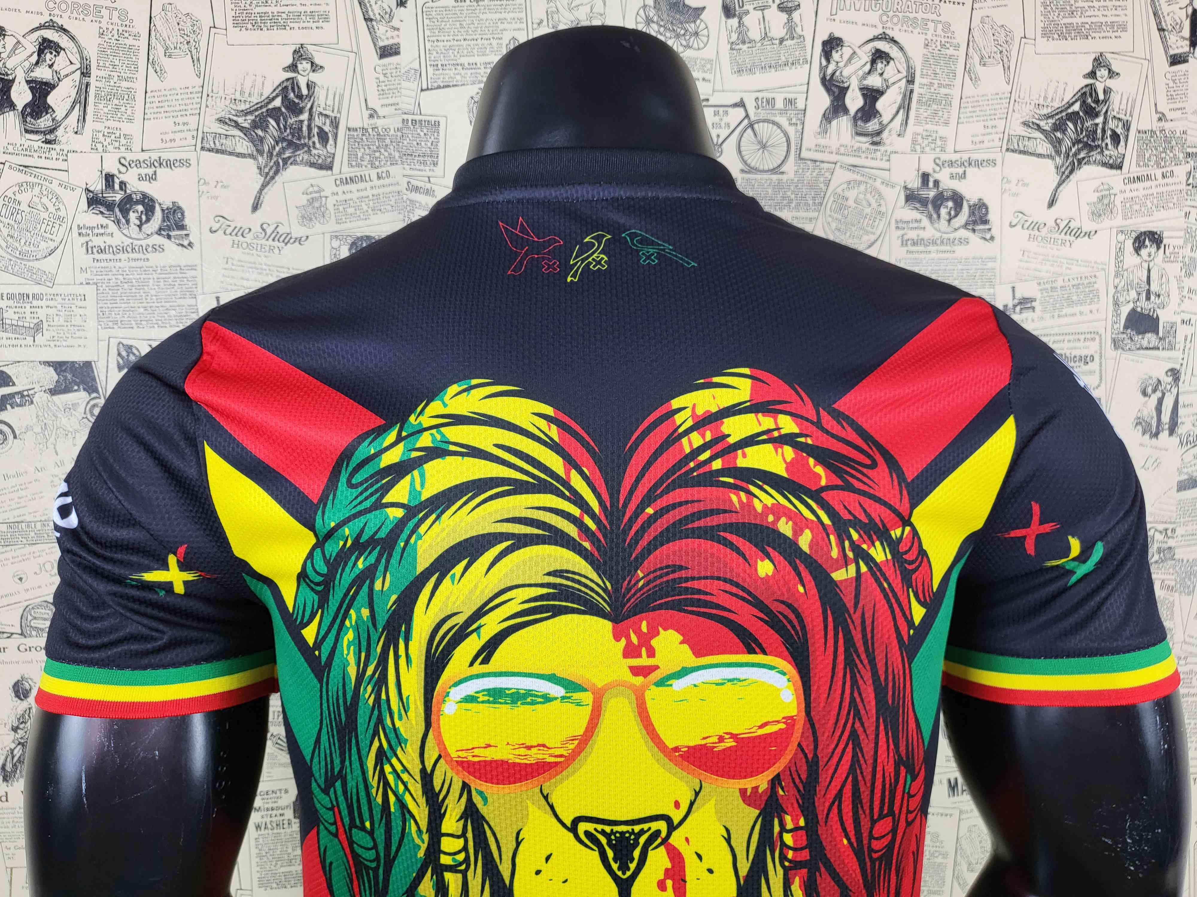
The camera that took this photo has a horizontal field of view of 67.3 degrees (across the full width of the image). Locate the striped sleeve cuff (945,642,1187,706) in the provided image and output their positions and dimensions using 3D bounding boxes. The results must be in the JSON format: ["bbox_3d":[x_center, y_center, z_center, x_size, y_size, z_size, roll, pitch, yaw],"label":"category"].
[{"bbox_3d":[0.235,0.108,0.472,0.113,0.026,0.111,-6,-1,-7],"label":"striped sleeve cuff"}]

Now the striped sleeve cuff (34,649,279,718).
[{"bbox_3d":[-0.228,0.117,0.474,0.116,0.026,0.111,2,-1,-7],"label":"striped sleeve cuff"}]

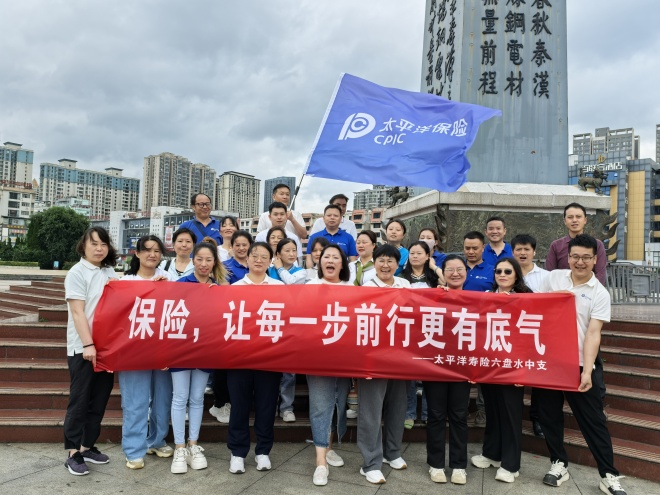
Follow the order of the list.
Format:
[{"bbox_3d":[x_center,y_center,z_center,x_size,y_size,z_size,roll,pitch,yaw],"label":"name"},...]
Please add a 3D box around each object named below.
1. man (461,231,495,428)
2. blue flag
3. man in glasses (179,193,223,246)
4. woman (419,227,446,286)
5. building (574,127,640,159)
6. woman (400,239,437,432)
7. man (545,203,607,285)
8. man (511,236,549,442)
[{"bbox_3d":[1.292,0.696,4.580,0.480,1.680,0.330,2,-2,3],"label":"man"},{"bbox_3d":[0.701,-1.069,5.050,1.650,1.150,0.400,15,1,6],"label":"blue flag"},{"bbox_3d":[-1.266,0.310,5.025,0.500,1.700,0.320,2,-2,-17],"label":"man in glasses"},{"bbox_3d":[0.904,0.592,4.678,0.450,1.550,0.330,1,-2,12],"label":"woman"},{"bbox_3d":[192.309,-31.846,355.179,37.000,100.000,25.000,1,-2,38],"label":"building"},{"bbox_3d":[0.674,0.726,4.128,0.450,1.550,0.330,2,-2,3],"label":"woman"},{"bbox_3d":[2.133,0.485,4.500,0.520,1.750,0.340,2,-2,13],"label":"man"},{"bbox_3d":[1.644,0.717,4.220,0.500,1.650,0.360,2,-2,16],"label":"man"}]

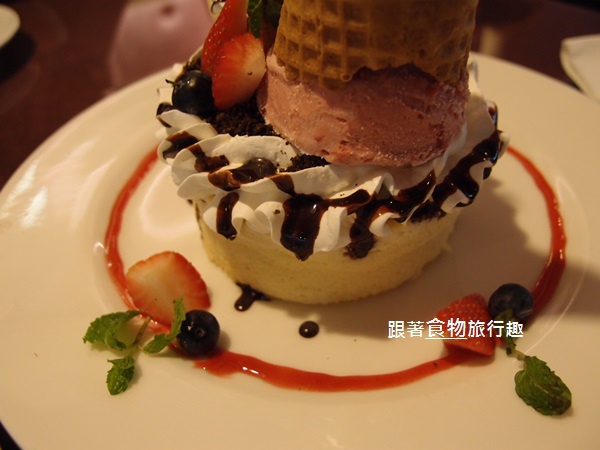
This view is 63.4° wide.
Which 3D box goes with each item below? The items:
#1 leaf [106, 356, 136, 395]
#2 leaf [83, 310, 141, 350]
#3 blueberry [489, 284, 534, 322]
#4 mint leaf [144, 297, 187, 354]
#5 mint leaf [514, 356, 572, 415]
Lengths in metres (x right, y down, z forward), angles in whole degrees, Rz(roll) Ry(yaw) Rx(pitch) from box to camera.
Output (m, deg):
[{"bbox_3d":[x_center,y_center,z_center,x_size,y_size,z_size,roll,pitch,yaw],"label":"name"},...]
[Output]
[{"bbox_3d":[-0.057,0.048,0.155,0.009,0.006,0.013,6,41,10],"label":"leaf"},{"bbox_3d":[-0.065,0.037,0.167,0.018,0.009,0.013,-6,41,-3],"label":"leaf"},{"bbox_3d":[0.073,0.028,0.168,0.014,0.014,0.014,-3,41,0],"label":"blueberry"},{"bbox_3d":[-0.046,0.035,0.166,0.017,0.013,0.009,-33,49,-31],"label":"mint leaf"},{"bbox_3d":[0.074,0.048,0.147,0.013,0.005,0.018,-16,42,-14],"label":"mint leaf"}]

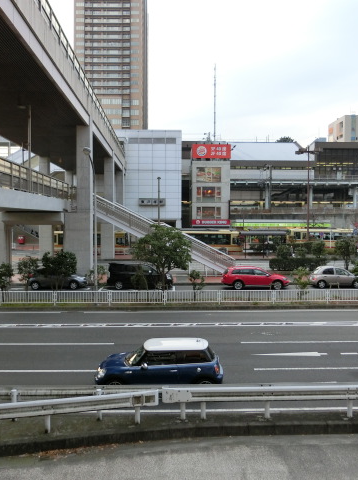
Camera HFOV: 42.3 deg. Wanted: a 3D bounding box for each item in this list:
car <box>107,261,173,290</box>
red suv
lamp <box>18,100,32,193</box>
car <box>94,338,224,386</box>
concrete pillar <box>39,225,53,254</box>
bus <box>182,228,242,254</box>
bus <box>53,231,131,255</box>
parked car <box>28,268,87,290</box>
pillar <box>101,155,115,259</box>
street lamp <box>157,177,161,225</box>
[{"bbox_3d":[-2.670,2.530,32.900,4.580,1.830,1.700,0,2,-2],"label":"car"},{"bbox_3d":[5.200,2.500,31.650,4.600,1.510,1.800,0,3,-2],"label":"red suv"},{"bbox_3d":[-9.130,-5.410,27.300,0.820,5.230,0.280,0,2,-2],"label":"lamp"},{"bbox_3d":[-0.540,3.600,13.150,3.650,1.410,1.690,0,2,-2],"label":"car"},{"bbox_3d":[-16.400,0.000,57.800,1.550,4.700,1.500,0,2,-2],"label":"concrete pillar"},{"bbox_3d":[2.530,0.250,58.250,10.600,3.020,2.490,0,3,-2],"label":"bus"},{"bbox_3d":[-11.600,0.300,58.200,10.600,3.020,2.490,0,3,-2],"label":"bus"},{"bbox_3d":[-8.500,2.700,32.750,4.120,1.480,1.700,0,2,-2],"label":"parked car"},{"bbox_3d":[-8.950,-3.980,58.050,1.500,12.600,1.500,0,2,-2],"label":"pillar"},{"bbox_3d":[-1.400,-0.740,33.200,0.300,7.500,0.300,0,3,-3],"label":"street lamp"}]

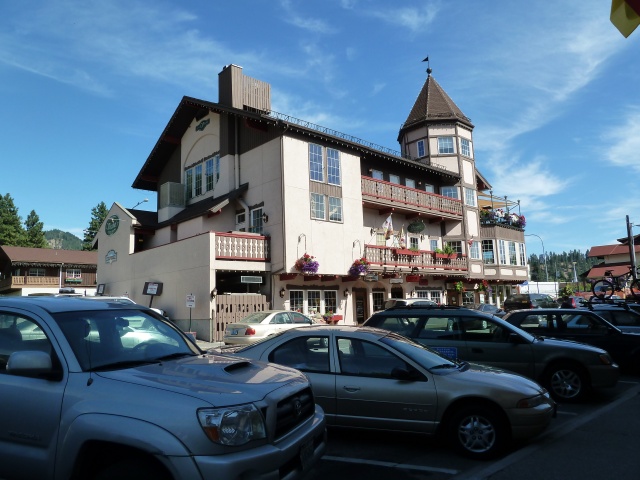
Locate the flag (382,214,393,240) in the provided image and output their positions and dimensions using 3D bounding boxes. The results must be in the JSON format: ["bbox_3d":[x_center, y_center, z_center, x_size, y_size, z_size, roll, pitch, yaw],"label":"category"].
[{"bbox_3d":[3.733,-0.664,25.563,0.250,1.409,0.750,6,-11,-43],"label":"flag"}]

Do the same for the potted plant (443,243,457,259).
[{"bbox_3d":[8.562,0.694,30.557,0.800,0.950,0.600,6,-11,-44],"label":"potted plant"}]

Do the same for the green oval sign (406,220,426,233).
[{"bbox_3d":[6.340,-0.870,30.380,0.100,0.750,1.370,6,-11,-43],"label":"green oval sign"}]

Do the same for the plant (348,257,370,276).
[{"bbox_3d":[2.124,1.425,24.852,1.100,1.043,1.050,-2,-8,0],"label":"plant"}]

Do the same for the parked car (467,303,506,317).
[{"bbox_3d":[10.492,4.748,29.176,4.500,1.410,1.760,6,-11,-43],"label":"parked car"}]

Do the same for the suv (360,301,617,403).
[{"bbox_3d":[2.931,2.050,8.861,4.720,1.580,1.745,-5,-9,24],"label":"suv"}]

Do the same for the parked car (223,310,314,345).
[{"bbox_3d":[-1.373,3.568,18.571,4.550,1.430,1.750,6,-11,-43],"label":"parked car"}]

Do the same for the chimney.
[{"bbox_3d":[-4.199,-8.005,26.172,2.608,2.554,1.326,6,-11,-44],"label":"chimney"}]

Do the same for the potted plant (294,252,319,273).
[{"bbox_3d":[-0.650,1.132,22.258,1.100,1.028,1.050,-2,-8,0],"label":"potted plant"}]

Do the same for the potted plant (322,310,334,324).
[{"bbox_3d":[0.416,3.845,22.547,0.500,0.780,0.500,6,-11,-44],"label":"potted plant"}]

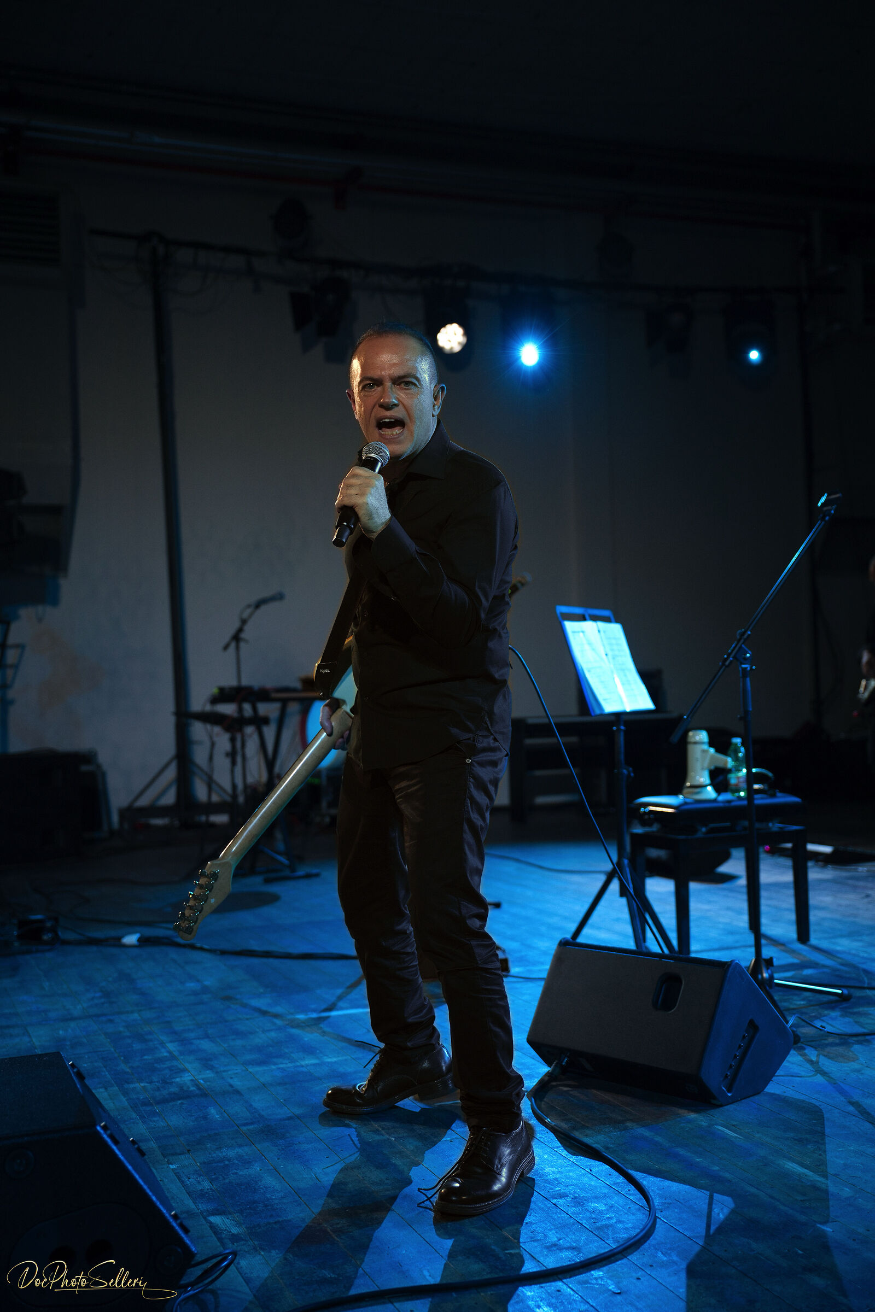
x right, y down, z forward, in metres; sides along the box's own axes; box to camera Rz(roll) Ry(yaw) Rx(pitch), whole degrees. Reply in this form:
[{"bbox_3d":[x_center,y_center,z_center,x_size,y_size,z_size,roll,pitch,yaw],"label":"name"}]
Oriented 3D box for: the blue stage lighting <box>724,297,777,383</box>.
[{"bbox_3d":[2.349,-2.375,11.223,0.380,0.550,0.360,-2,15,-3],"label":"blue stage lighting"}]

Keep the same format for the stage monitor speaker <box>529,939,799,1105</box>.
[{"bbox_3d":[0.516,0.840,3.534,0.351,0.314,0.519,-2,-1,-43],"label":"stage monitor speaker"}]

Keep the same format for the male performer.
[{"bbox_3d":[-0.053,0.192,2.968,0.600,1.650,0.600,-3,-1,41],"label":"male performer"}]

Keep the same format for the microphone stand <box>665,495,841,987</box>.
[{"bbox_3d":[0.876,0.267,4.087,0.560,1.440,0.540,-2,-1,6],"label":"microphone stand"}]

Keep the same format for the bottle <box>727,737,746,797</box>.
[{"bbox_3d":[1.031,0.382,5.166,0.066,0.210,0.066,-2,-1,0],"label":"bottle"}]

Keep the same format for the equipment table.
[{"bbox_3d":[0.974,0.729,5.163,0.520,0.530,0.340,-2,-1,-22],"label":"equipment table"}]

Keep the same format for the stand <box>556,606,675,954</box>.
[{"bbox_3d":[0.547,0.424,4.546,0.430,1.170,0.500,-3,-1,33],"label":"stand"}]

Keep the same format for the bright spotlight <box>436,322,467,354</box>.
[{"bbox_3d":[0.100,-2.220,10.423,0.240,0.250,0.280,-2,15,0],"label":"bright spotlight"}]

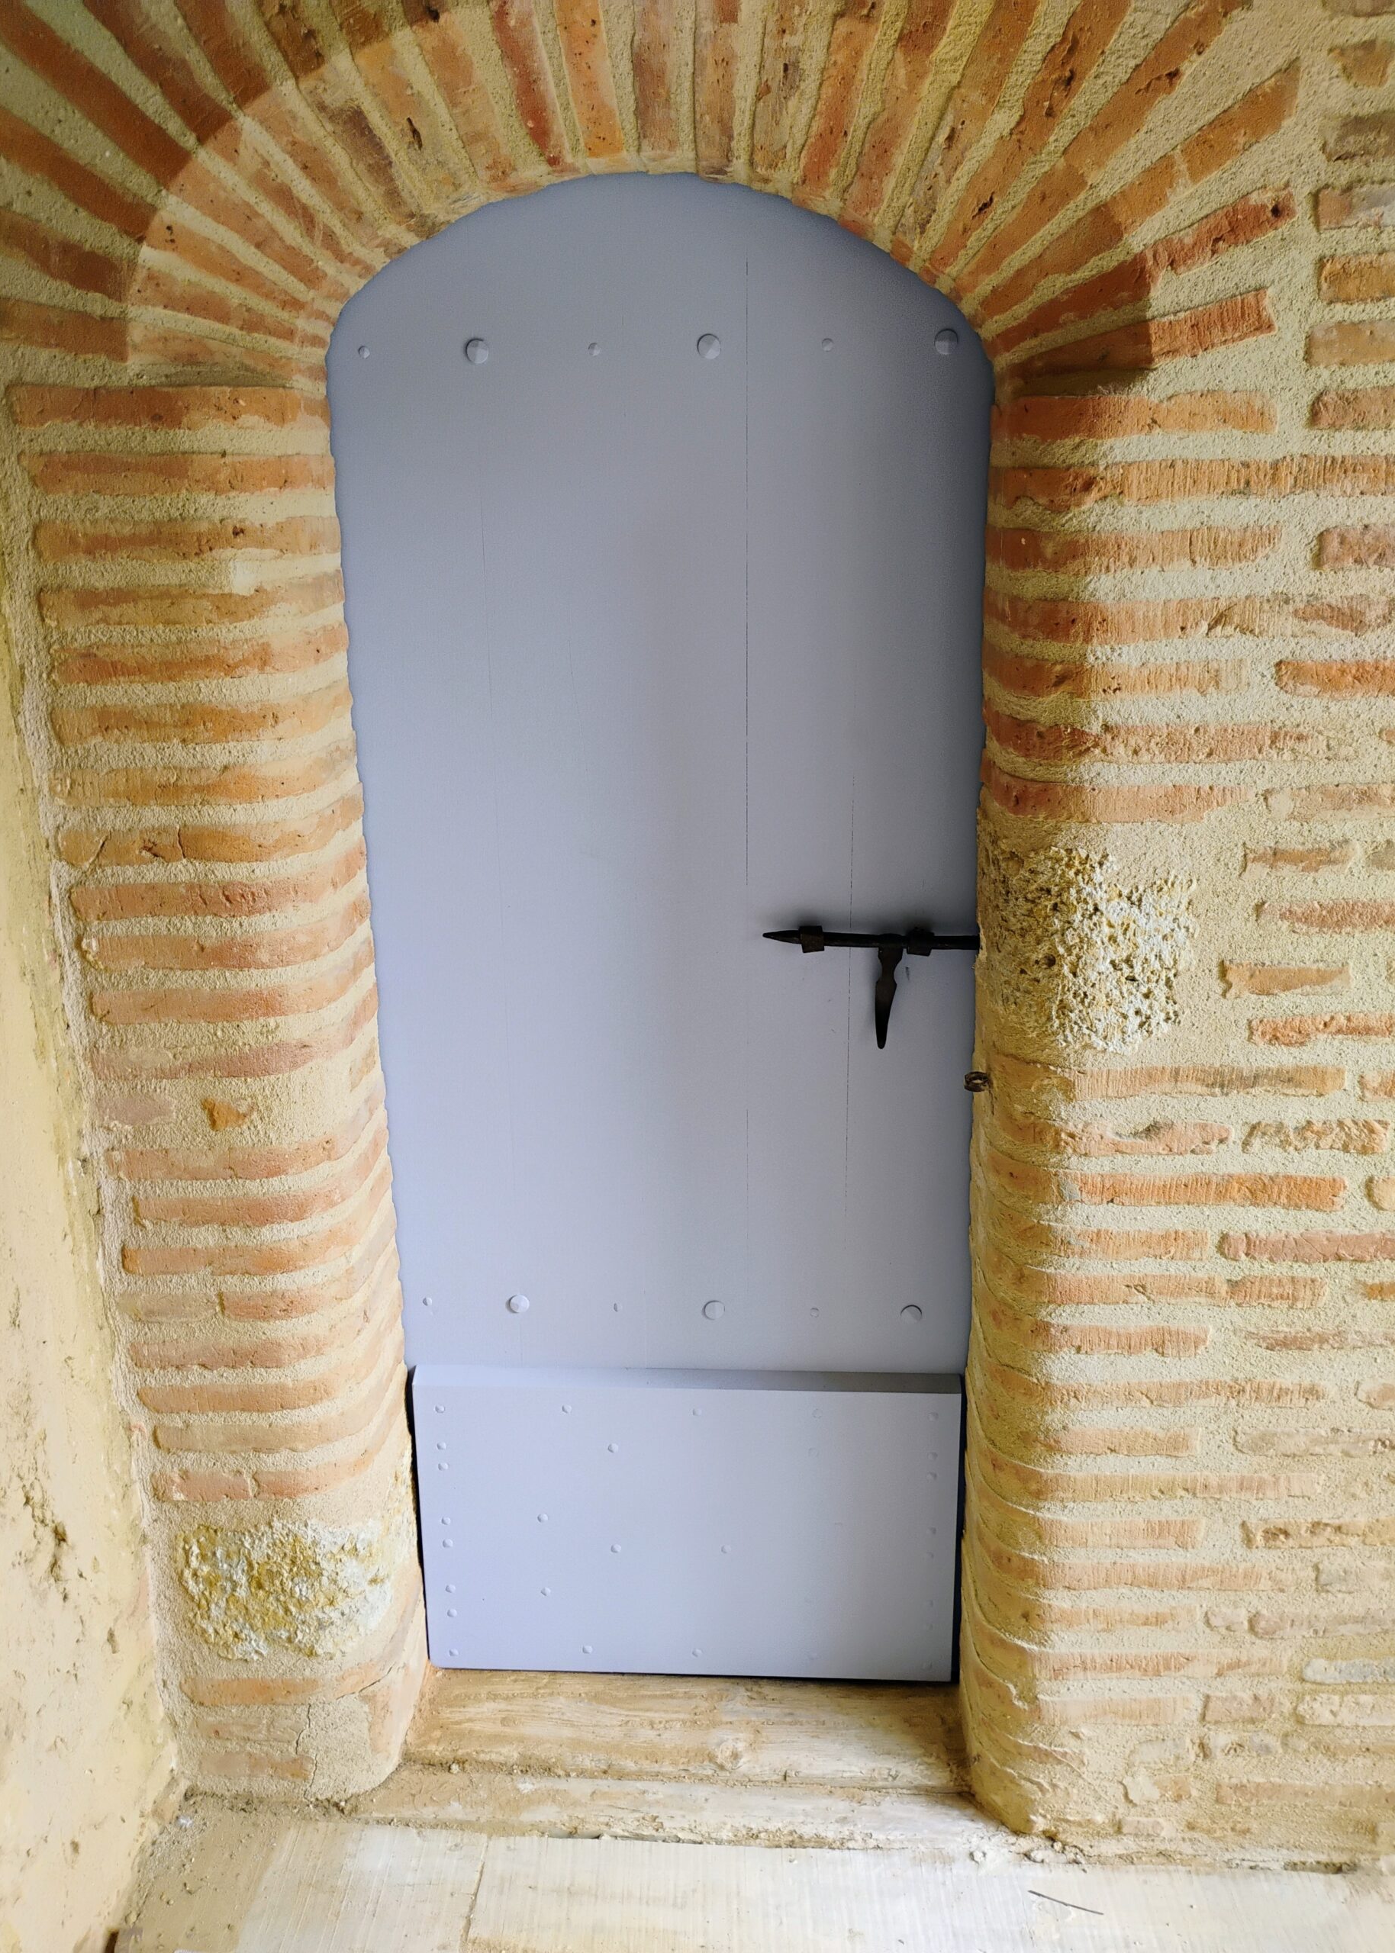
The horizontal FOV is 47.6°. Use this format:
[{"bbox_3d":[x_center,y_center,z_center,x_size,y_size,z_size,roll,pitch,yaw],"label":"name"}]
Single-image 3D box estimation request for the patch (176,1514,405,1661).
[{"bbox_3d":[-0.532,0.752,2.082,0.238,0.220,0.167,1,17,4],"label":"patch"}]

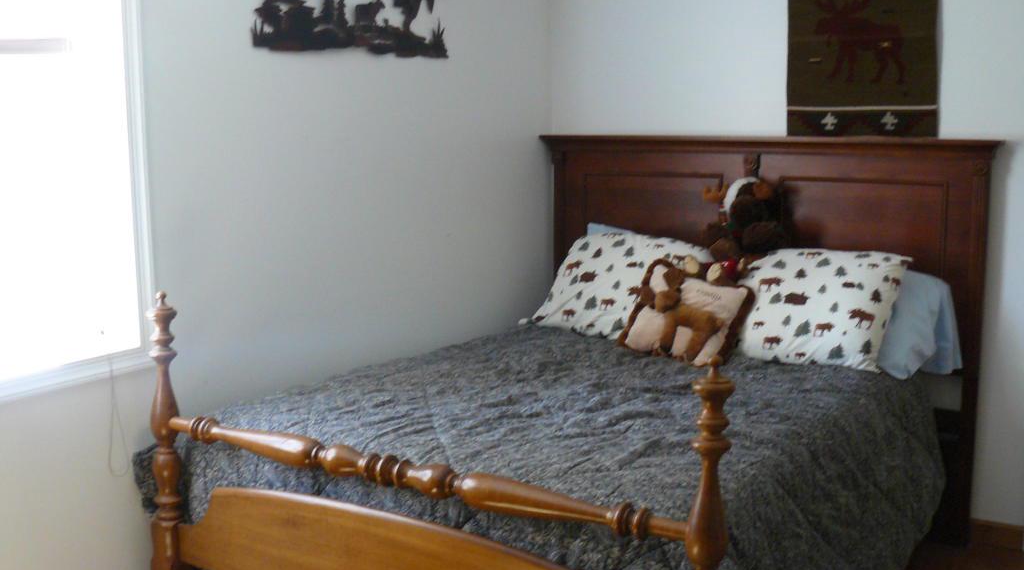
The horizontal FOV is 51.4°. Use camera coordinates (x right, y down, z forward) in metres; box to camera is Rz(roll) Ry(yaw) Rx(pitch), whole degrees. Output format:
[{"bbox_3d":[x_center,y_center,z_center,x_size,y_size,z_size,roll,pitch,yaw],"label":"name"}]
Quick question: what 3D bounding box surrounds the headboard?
[{"bbox_3d":[0.893,0.146,4.120,1.763,1.413,0.090,5,11,32],"label":"headboard"}]

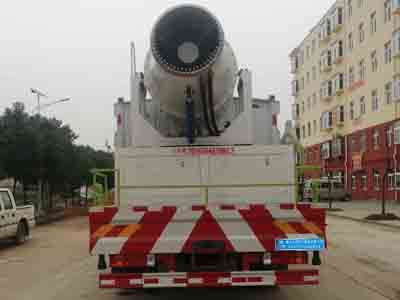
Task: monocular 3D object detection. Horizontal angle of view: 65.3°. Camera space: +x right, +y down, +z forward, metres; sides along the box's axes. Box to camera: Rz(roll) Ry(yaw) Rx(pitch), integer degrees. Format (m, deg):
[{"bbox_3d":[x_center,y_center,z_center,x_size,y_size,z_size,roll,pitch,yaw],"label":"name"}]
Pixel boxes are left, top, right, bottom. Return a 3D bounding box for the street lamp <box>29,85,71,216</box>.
[{"bbox_3d":[-7.585,0.143,15.891,1.838,6.360,0.700,0,-6,-4],"label":"street lamp"}]

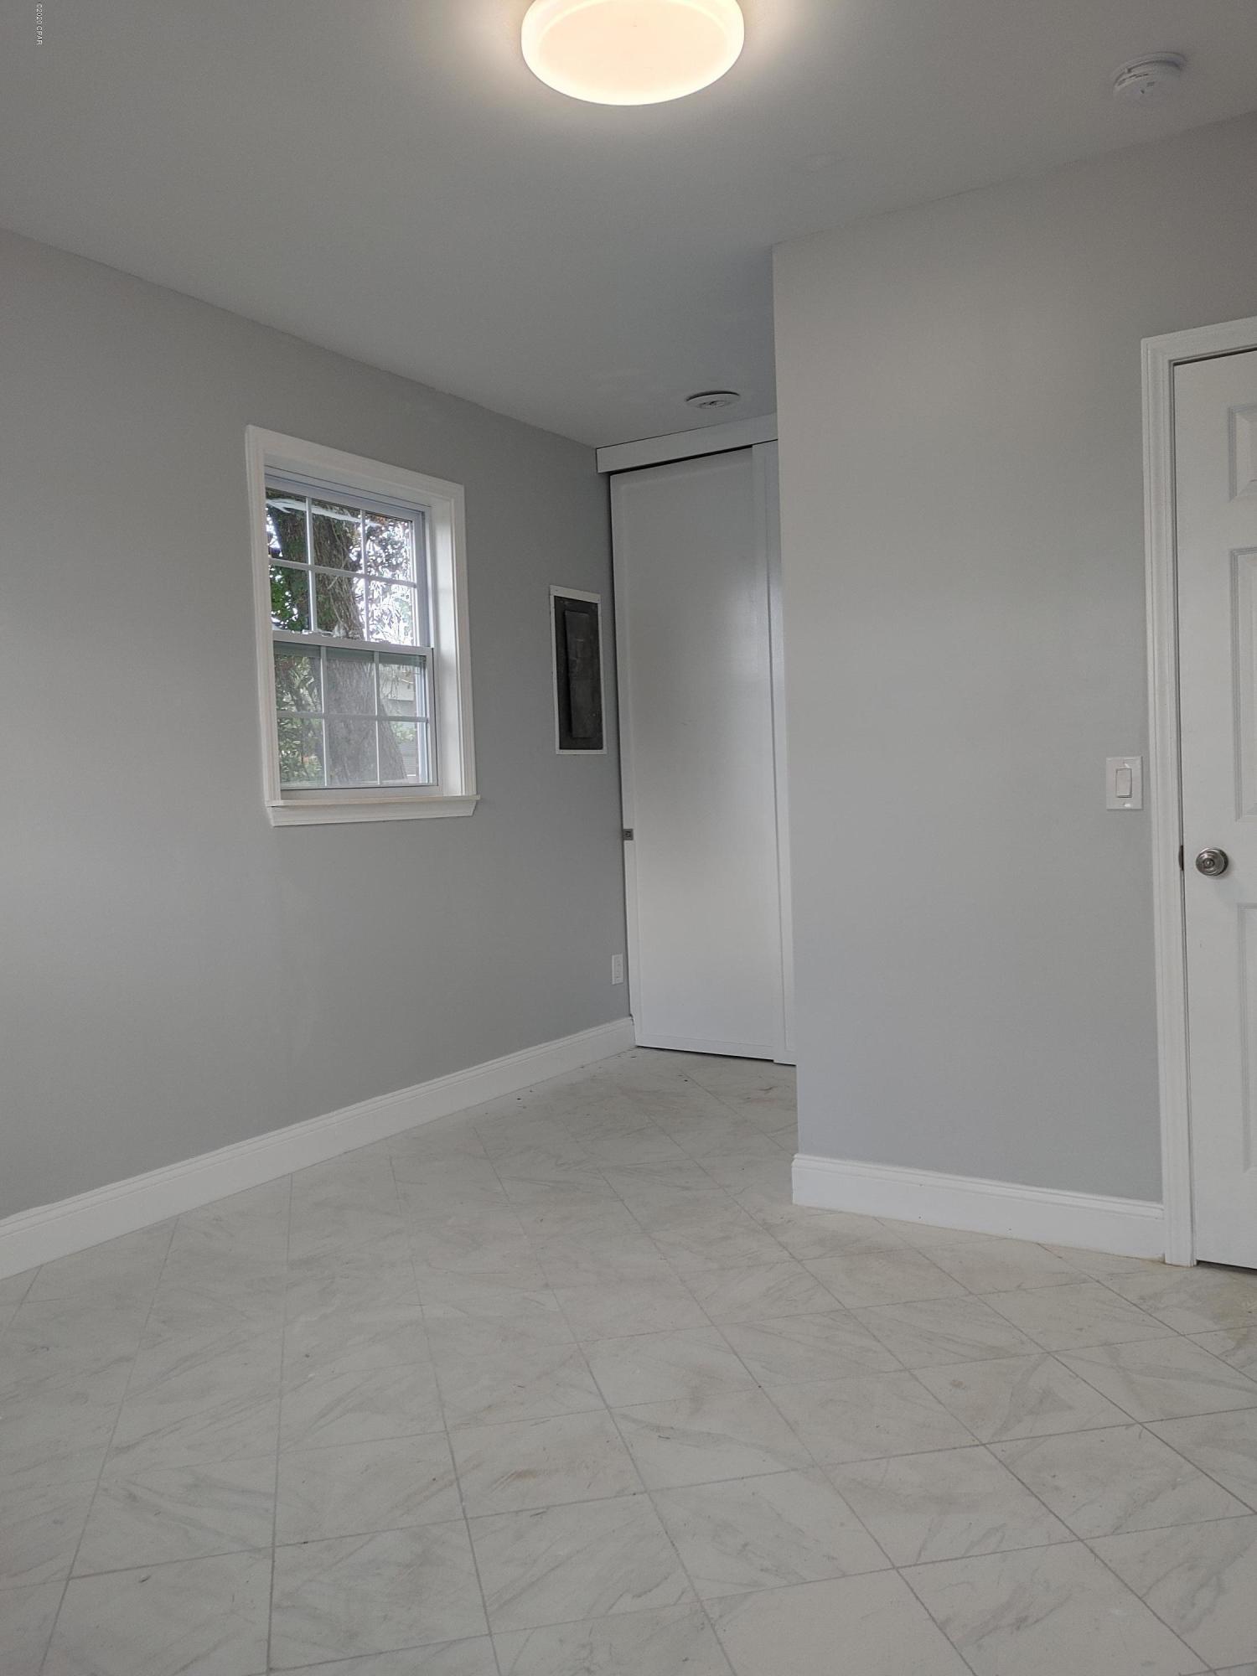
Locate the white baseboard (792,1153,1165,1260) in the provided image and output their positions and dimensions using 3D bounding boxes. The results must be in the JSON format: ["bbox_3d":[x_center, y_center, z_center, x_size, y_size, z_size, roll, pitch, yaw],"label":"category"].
[{"bbox_3d":[0.858,0.934,3.218,0.954,0.139,0.017,-1,3,33],"label":"white baseboard"}]

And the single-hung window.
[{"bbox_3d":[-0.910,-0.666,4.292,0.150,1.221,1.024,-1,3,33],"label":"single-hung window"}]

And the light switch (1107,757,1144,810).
[{"bbox_3d":[1.165,-0.127,2.958,0.078,0.123,0.012,-1,3,33],"label":"light switch"}]

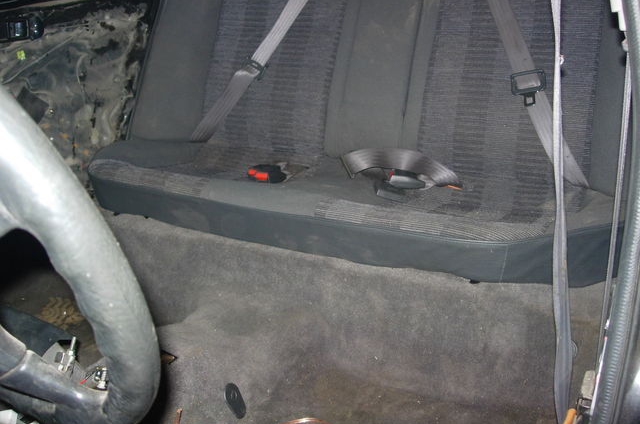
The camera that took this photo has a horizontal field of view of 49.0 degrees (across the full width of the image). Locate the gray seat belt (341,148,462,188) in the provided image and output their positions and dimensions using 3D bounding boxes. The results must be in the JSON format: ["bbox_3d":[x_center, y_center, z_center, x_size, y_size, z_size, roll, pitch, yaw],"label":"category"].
[{"bbox_3d":[0.168,-0.091,1.470,0.245,0.060,0.100,5,22,11],"label":"gray seat belt"}]

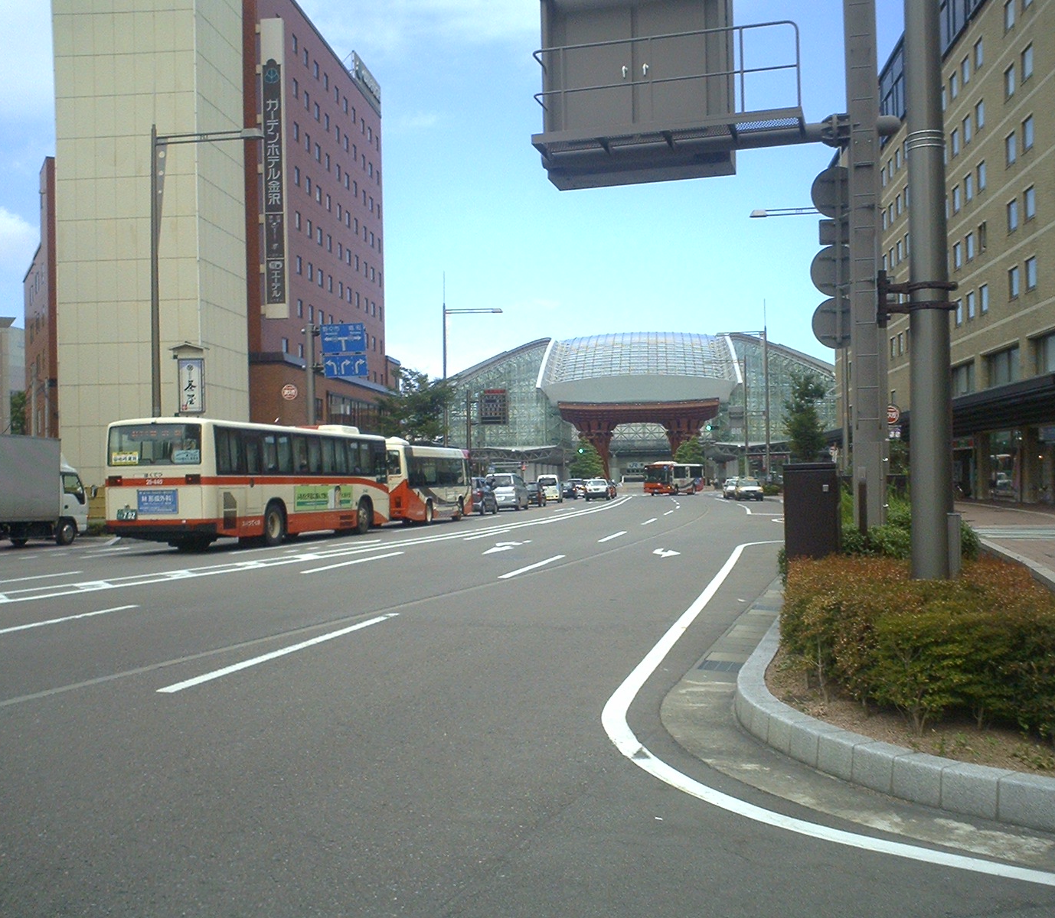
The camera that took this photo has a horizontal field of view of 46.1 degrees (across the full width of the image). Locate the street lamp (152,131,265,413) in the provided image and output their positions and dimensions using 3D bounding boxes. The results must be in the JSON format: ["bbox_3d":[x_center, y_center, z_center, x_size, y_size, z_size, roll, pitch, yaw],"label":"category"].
[{"bbox_3d":[-9.002,-3.716,34.943,3.380,11.850,0.400,-1,-1,13],"label":"street lamp"}]

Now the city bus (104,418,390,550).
[{"bbox_3d":[-6.668,0.618,31.954,2.500,3.030,11.200,-1,-1,12],"label":"city bus"}]

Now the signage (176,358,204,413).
[{"bbox_3d":[-13.580,-2.955,50.000,1.050,2.250,0.280,-1,-1,9],"label":"signage"}]

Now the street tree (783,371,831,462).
[{"bbox_3d":[13.825,-1.026,60.942,2.050,6.575,2.050,-1,-1,0],"label":"street tree"}]

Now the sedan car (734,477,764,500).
[{"bbox_3d":[15.298,2.113,85.796,1.700,1.540,4.600,-1,-1,7],"label":"sedan car"}]

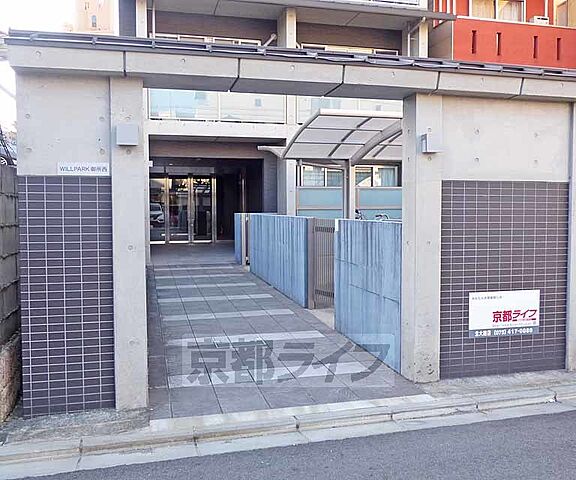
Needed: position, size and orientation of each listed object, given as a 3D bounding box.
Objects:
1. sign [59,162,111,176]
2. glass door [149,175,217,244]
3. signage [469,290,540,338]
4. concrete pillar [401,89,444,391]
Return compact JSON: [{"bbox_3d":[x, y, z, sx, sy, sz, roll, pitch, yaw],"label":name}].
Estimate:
[{"bbox_3d":[-1.245,-0.432,3.393,0.300,0.077,0.015,-1,3,-14],"label":"sign"},{"bbox_3d":[-3.224,-0.932,16.710,2.100,2.100,0.100,-1,3,-14],"label":"glass door"},{"bbox_3d":[1.624,0.552,4.142,0.601,0.335,0.020,-1,3,-14],"label":"signage"},{"bbox_3d":[0.987,-0.001,4.064,0.202,2.062,0.200,-1,3,-14],"label":"concrete pillar"}]

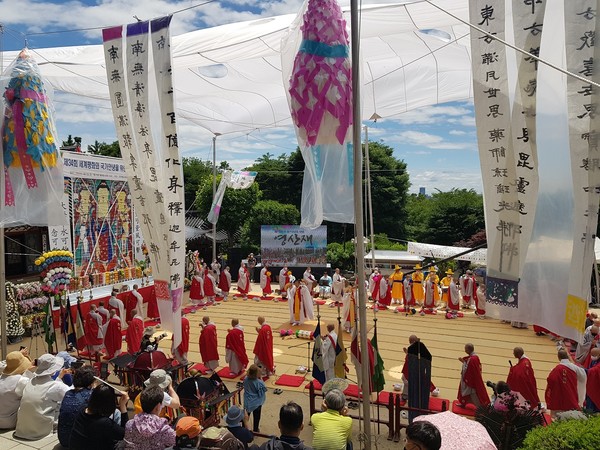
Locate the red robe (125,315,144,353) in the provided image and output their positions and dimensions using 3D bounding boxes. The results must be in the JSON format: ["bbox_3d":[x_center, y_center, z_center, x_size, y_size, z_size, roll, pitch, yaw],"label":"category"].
[{"bbox_3d":[-5.021,3.413,13.732,0.380,1.100,0.500,2,5,28],"label":"red robe"}]

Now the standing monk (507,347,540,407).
[{"bbox_3d":[5.554,3.839,11.200,0.650,1.660,0.620,2,4,40],"label":"standing monk"}]

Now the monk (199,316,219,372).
[{"bbox_3d":[-2.664,3.461,13.127,0.440,1.660,0.480,2,5,28],"label":"monk"}]

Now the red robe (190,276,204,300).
[{"bbox_3d":[-4.890,3.029,21.500,0.600,1.145,0.450,2,4,18],"label":"red robe"}]

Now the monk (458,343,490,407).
[{"bbox_3d":[4.297,3.662,11.172,0.650,1.660,0.650,1,3,20],"label":"monk"}]

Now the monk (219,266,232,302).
[{"bbox_3d":[-3.610,2.867,21.900,0.580,1.681,0.500,3,4,37],"label":"monk"}]

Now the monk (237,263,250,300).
[{"bbox_3d":[-2.840,2.886,22.856,0.620,1.750,0.500,-2,4,-41],"label":"monk"}]

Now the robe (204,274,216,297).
[{"bbox_3d":[-4.329,2.878,21.800,0.540,1.150,0.470,-2,4,-33],"label":"robe"}]

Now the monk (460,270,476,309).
[{"bbox_3d":[7.497,2.879,20.165,0.640,1.700,0.450,1,5,12],"label":"monk"}]

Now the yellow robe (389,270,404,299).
[{"bbox_3d":[4.480,2.797,20.812,0.680,1.360,0.400,1,5,14],"label":"yellow robe"}]

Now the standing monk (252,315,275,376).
[{"bbox_3d":[-1.042,3.439,12.800,0.540,1.681,0.600,3,4,37],"label":"standing monk"}]

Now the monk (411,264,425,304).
[{"bbox_3d":[5.434,2.771,20.629,0.600,1.840,0.420,1,5,16],"label":"monk"}]

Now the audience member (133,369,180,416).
[{"bbox_3d":[-1.717,2.413,5.766,0.580,1.250,0.700,3,4,30],"label":"audience member"}]

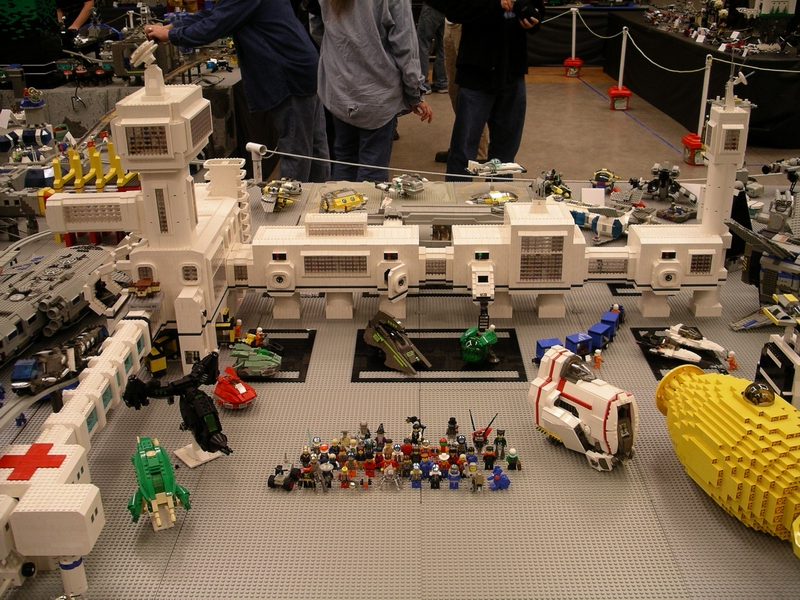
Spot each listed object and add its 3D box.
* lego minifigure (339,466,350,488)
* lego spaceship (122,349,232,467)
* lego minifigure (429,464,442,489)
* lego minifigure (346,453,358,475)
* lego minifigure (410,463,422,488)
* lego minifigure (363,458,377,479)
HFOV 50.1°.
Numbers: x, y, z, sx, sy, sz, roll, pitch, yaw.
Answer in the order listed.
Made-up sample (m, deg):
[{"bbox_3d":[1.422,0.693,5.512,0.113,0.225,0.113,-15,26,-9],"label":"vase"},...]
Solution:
[{"bbox_3d":[-0.093,0.297,1.440,0.025,0.040,0.018,0,23,1],"label":"lego minifigure"},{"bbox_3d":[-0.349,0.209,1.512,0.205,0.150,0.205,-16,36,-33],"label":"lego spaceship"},{"bbox_3d":[0.061,0.300,1.458,0.025,0.042,0.018,0,24,1],"label":"lego minifigure"},{"bbox_3d":[-0.084,0.283,1.470,0.025,0.042,0.018,0,23,1],"label":"lego minifigure"},{"bbox_3d":[0.029,0.300,1.458,0.025,0.042,0.018,0,24,1],"label":"lego minifigure"},{"bbox_3d":[-0.052,0.287,1.487,0.025,0.042,0.018,0,24,1],"label":"lego minifigure"}]

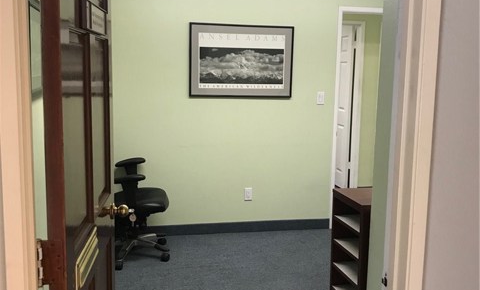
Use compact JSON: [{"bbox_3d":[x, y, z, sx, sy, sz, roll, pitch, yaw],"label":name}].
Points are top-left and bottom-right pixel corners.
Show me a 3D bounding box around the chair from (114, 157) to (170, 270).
[{"bbox_3d":[-0.883,0.405,4.057,0.650,0.980,0.650,-1,8,-12],"label":"chair"}]

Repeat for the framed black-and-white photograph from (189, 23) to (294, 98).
[{"bbox_3d":[0.021,-0.736,4.576,0.945,0.645,0.025,-1,8,-12],"label":"framed black-and-white photograph"}]

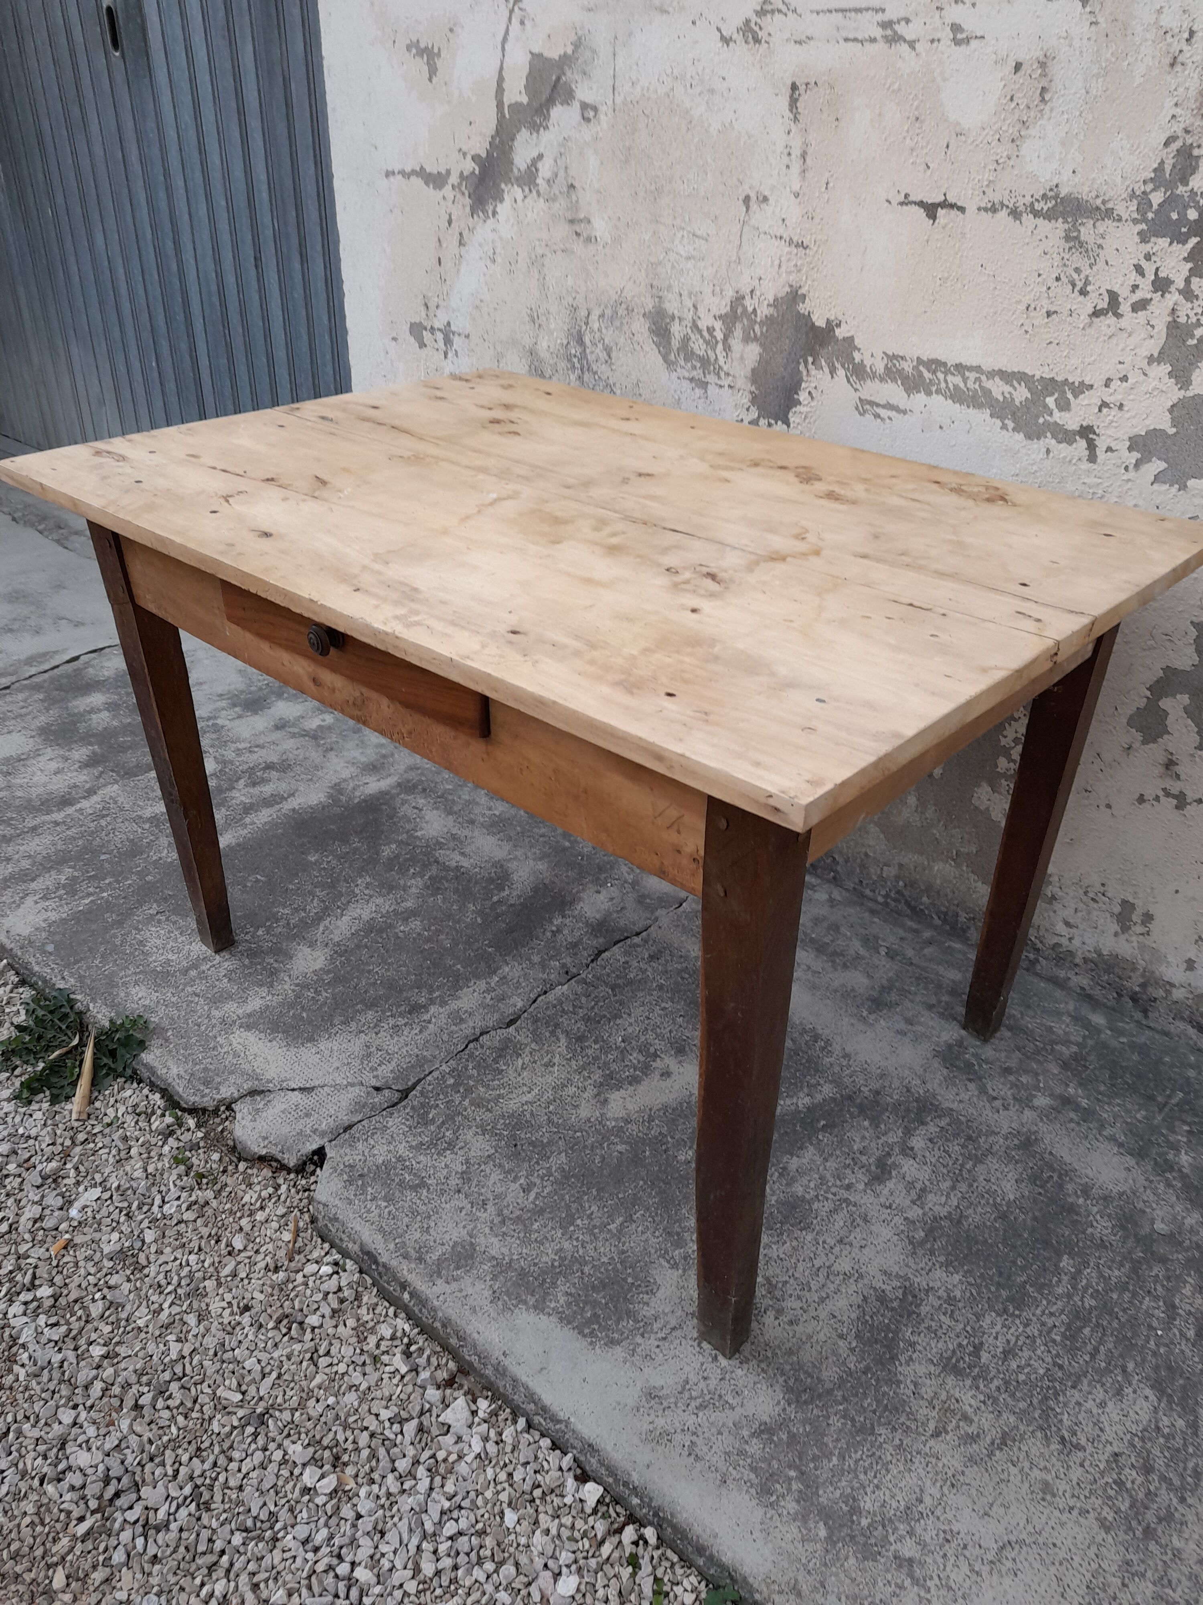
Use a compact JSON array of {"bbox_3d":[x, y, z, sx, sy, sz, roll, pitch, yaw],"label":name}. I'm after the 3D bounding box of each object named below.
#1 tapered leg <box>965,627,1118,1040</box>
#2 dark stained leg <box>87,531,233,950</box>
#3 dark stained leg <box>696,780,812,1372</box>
[{"bbox_3d":[0.576,0.022,1.525,0.062,0.745,0.060,26,40,35],"label":"tapered leg"},{"bbox_3d":[-0.631,-0.089,1.700,0.062,0.749,0.060,26,40,35],"label":"dark stained leg"},{"bbox_3d":[0.129,0.279,1.108,0.064,0.748,0.060,26,40,35],"label":"dark stained leg"}]

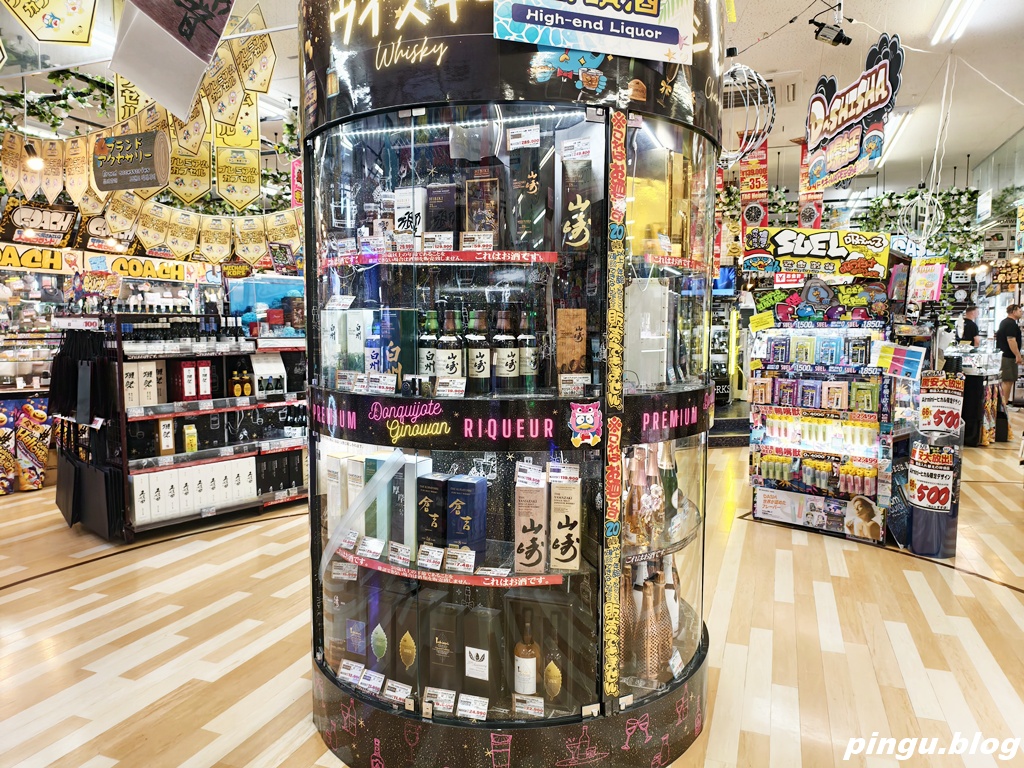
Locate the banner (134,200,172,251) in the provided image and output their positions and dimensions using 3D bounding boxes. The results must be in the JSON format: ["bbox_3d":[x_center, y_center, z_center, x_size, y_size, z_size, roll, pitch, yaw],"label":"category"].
[{"bbox_3d":[-3.164,-1.383,6.000,0.280,0.405,0.005,15,6,4],"label":"banner"}]

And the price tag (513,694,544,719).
[{"bbox_3d":[0.054,1.056,2.238,0.105,0.071,0.005,1,6,14],"label":"price tag"}]

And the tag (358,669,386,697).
[{"bbox_3d":[-0.509,1.082,2.475,0.102,0.069,0.005,3,-23,32],"label":"tag"}]

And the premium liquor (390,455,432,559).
[{"bbox_3d":[-0.356,0.439,2.417,0.106,0.343,0.103,2,5,26],"label":"premium liquor"}]

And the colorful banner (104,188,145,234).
[{"bbox_3d":[-3.437,-1.534,6.050,0.272,0.400,0.010,24,5,-2],"label":"colorful banner"}]

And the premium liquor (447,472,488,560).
[{"bbox_3d":[-0.152,0.472,2.346,0.101,0.289,0.100,2,5,19],"label":"premium liquor"}]

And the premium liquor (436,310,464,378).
[{"bbox_3d":[-0.201,-0.100,2.180,0.080,0.268,0.080,1,6,10],"label":"premium liquor"}]

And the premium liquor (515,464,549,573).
[{"bbox_3d":[0.063,0.456,2.178,0.091,0.274,0.092,1,4,7],"label":"premium liquor"}]

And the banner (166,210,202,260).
[{"bbox_3d":[-2.888,-1.318,6.000,0.283,0.422,0.012,9,4,-1],"label":"banner"}]

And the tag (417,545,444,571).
[{"bbox_3d":[-0.278,0.587,2.306,0.105,0.071,0.005,3,-12,31],"label":"tag"}]

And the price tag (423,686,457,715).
[{"bbox_3d":[-0.243,1.055,2.275,0.105,0.064,0.010,5,-14,11],"label":"price tag"}]

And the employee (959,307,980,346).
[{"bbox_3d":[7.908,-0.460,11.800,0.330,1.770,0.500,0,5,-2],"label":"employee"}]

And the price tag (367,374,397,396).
[{"bbox_3d":[-0.452,-0.002,2.369,0.105,0.071,0.005,2,-11,19],"label":"price tag"}]

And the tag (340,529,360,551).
[{"bbox_3d":[-0.613,0.569,2.526,0.105,0.071,0.005,4,-18,40],"label":"tag"}]

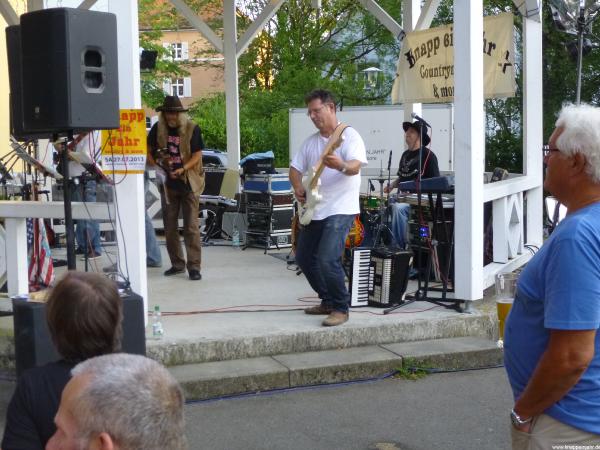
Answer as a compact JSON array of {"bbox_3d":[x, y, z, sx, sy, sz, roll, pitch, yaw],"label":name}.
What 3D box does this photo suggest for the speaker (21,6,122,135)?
[{"bbox_3d":[-1.356,-0.907,5.360,0.435,0.685,0.385,2,5,39],"label":"speaker"}]

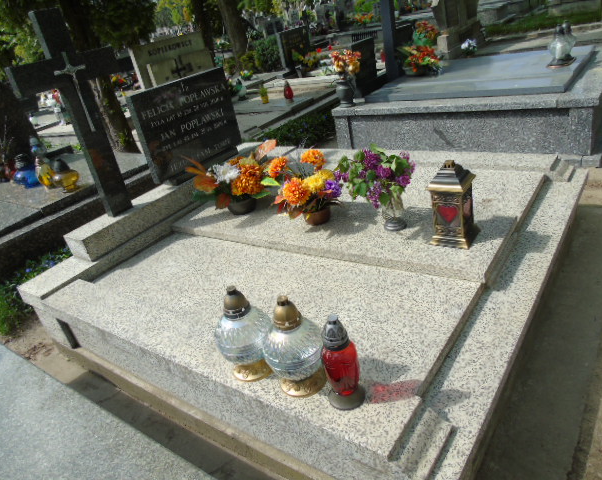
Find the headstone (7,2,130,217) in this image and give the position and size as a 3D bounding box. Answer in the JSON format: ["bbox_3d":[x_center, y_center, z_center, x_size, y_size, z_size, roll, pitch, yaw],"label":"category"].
[{"bbox_3d":[-1.087,-0.608,2.340,0.079,1.008,0.532,9,33,36],"label":"headstone"}]

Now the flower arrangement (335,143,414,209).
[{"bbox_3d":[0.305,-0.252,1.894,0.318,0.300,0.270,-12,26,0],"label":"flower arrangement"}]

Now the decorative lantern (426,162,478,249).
[{"bbox_3d":[0.576,-0.145,1.726,0.148,0.306,0.148,9,33,36],"label":"decorative lantern"}]

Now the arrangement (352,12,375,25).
[{"bbox_3d":[1.420,-5.032,10.500,0.520,0.250,0.450,-12,26,0],"label":"arrangement"}]

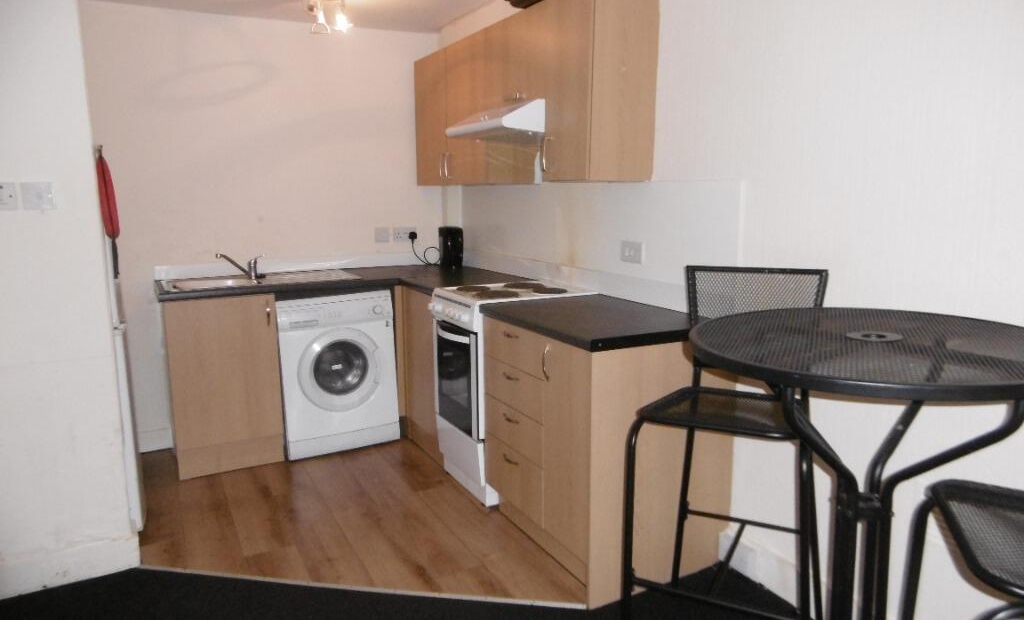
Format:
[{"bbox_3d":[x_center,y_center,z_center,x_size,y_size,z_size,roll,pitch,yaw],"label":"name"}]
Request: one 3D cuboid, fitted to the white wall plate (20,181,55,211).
[{"bbox_3d":[-1.564,-0.376,2.345,0.087,0.085,0.012,-6,11,-27],"label":"white wall plate"}]

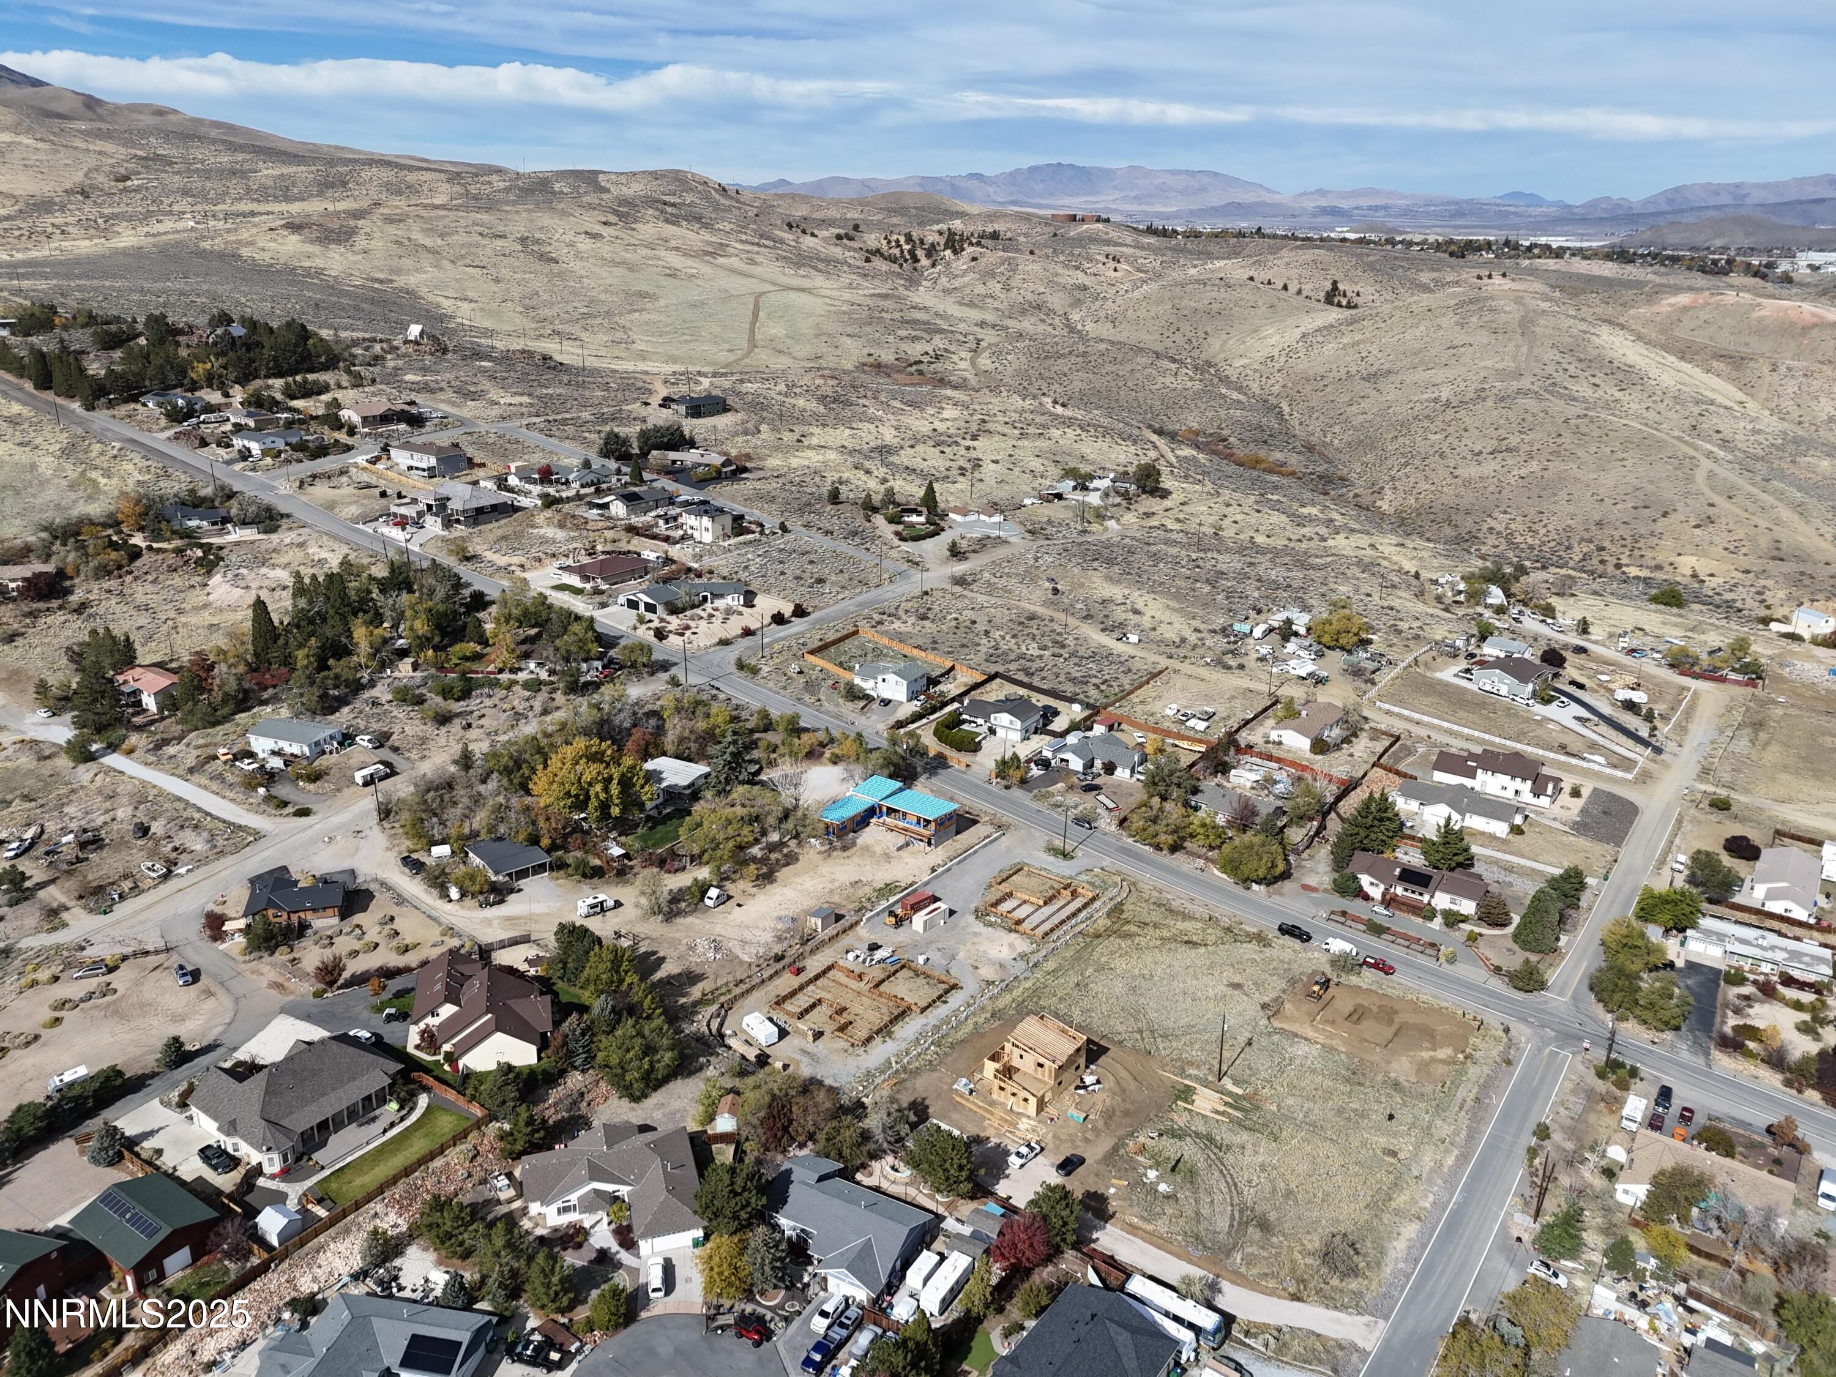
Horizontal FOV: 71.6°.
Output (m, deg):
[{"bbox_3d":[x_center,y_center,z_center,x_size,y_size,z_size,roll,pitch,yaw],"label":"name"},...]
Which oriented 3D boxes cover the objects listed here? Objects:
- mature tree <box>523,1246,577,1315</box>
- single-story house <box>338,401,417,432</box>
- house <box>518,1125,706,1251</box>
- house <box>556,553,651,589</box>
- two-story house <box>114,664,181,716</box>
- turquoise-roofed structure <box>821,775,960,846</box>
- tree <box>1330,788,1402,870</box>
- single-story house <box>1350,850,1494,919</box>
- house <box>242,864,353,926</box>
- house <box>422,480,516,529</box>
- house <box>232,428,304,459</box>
[{"bbox_3d":[-45.253,72.721,156.271,6.500,9.200,6.500,0,21,0],"label":"mature tree"},{"bbox_3d":[-164.890,-83.715,388.696,14.500,5.300,17.500,15,25,37],"label":"single-story house"},{"bbox_3d":[-41.744,67.298,172.953,22.940,5.510,21.860,-6,22,-15],"label":"house"},{"bbox_3d":[-85.710,-33.300,347.570,16.400,5.200,18.000,12,24,29],"label":"house"},{"bbox_3d":[-170.994,-0.444,285.174,18.090,6.630,8.130,14,25,33],"label":"two-story house"},{"bbox_3d":[-5.477,25.981,254.328,21.340,7.080,17.700,14,25,33],"label":"turquoise-roofed structure"},{"bbox_3d":[89.500,27.910,253.150,13.300,15.200,13.300,0,21,0],"label":"tree"},{"bbox_3d":[97.130,36.940,246.960,25.100,4.680,13.720,14,25,32],"label":"single-story house"},{"bbox_3d":[-105.020,34.880,215.000,15.300,5.000,12.700,-4,22,-11],"label":"house"},{"bbox_3d":[-123.830,-50.080,350.000,24.500,7.800,15.000,20,28,40],"label":"house"},{"bbox_3d":[-210.670,-80.950,414.380,18.520,5.850,17.060,17,27,37],"label":"house"}]

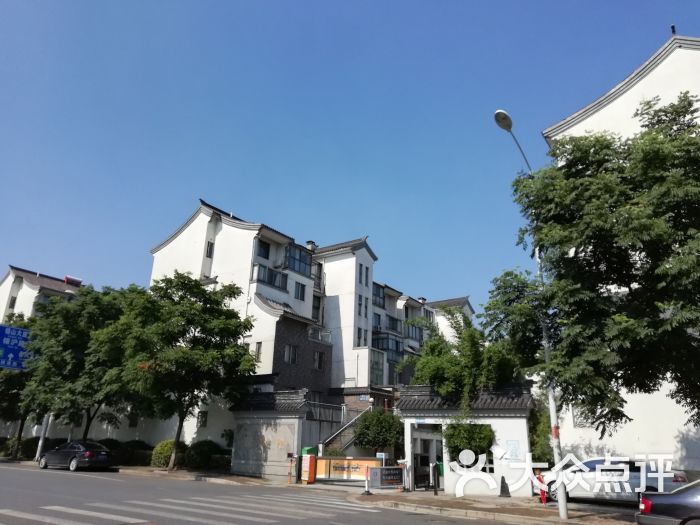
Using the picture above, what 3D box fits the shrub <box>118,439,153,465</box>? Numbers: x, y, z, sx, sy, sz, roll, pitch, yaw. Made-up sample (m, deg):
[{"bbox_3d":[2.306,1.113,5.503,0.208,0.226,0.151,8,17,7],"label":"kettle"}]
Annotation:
[{"bbox_3d":[-13.863,12.226,33.915,2.000,1.650,2.050,-11,-23,33],"label":"shrub"}]

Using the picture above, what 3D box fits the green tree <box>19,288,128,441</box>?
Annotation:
[{"bbox_3d":[-17.451,7.272,34.870,7.000,11.400,7.000,-11,-23,33],"label":"green tree"}]

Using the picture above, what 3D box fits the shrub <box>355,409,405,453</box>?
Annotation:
[{"bbox_3d":[1.581,9.634,28.009,2.800,3.550,2.800,2,-19,0],"label":"shrub"}]

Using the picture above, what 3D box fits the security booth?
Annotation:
[{"bbox_3d":[4.616,7.140,21.395,5.200,4.100,2.800,-3,-20,13],"label":"security booth"}]

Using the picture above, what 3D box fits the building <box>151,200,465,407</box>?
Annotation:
[{"bbox_3d":[-1.730,9.912,55.748,16.000,21.500,36.500,-11,-23,32],"label":"building"}]

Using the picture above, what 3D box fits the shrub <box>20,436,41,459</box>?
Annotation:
[{"bbox_3d":[-23.877,13.982,39.753,1.600,1.580,1.600,-11,-23,33],"label":"shrub"}]

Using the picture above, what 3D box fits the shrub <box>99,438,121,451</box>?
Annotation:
[{"bbox_3d":[-16.026,12.575,35.039,1.750,1.600,1.750,-11,-23,33],"label":"shrub"}]

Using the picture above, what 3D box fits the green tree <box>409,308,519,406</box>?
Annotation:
[{"bbox_3d":[5.000,6.122,24.194,4.900,7.900,4.200,-2,-20,11],"label":"green tree"}]

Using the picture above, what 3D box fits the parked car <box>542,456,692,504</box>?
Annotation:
[{"bbox_3d":[8.612,7.309,17.514,4.600,1.460,1.800,-10,-23,31],"label":"parked car"}]

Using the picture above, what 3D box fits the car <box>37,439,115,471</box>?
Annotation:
[{"bbox_3d":[-15.622,10.954,29.783,4.850,1.460,1.840,-9,-22,27],"label":"car"}]

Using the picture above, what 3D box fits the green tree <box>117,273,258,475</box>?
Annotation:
[{"bbox_3d":[-9.814,6.290,31.806,7.600,11.700,7.800,-11,-23,33],"label":"green tree"}]

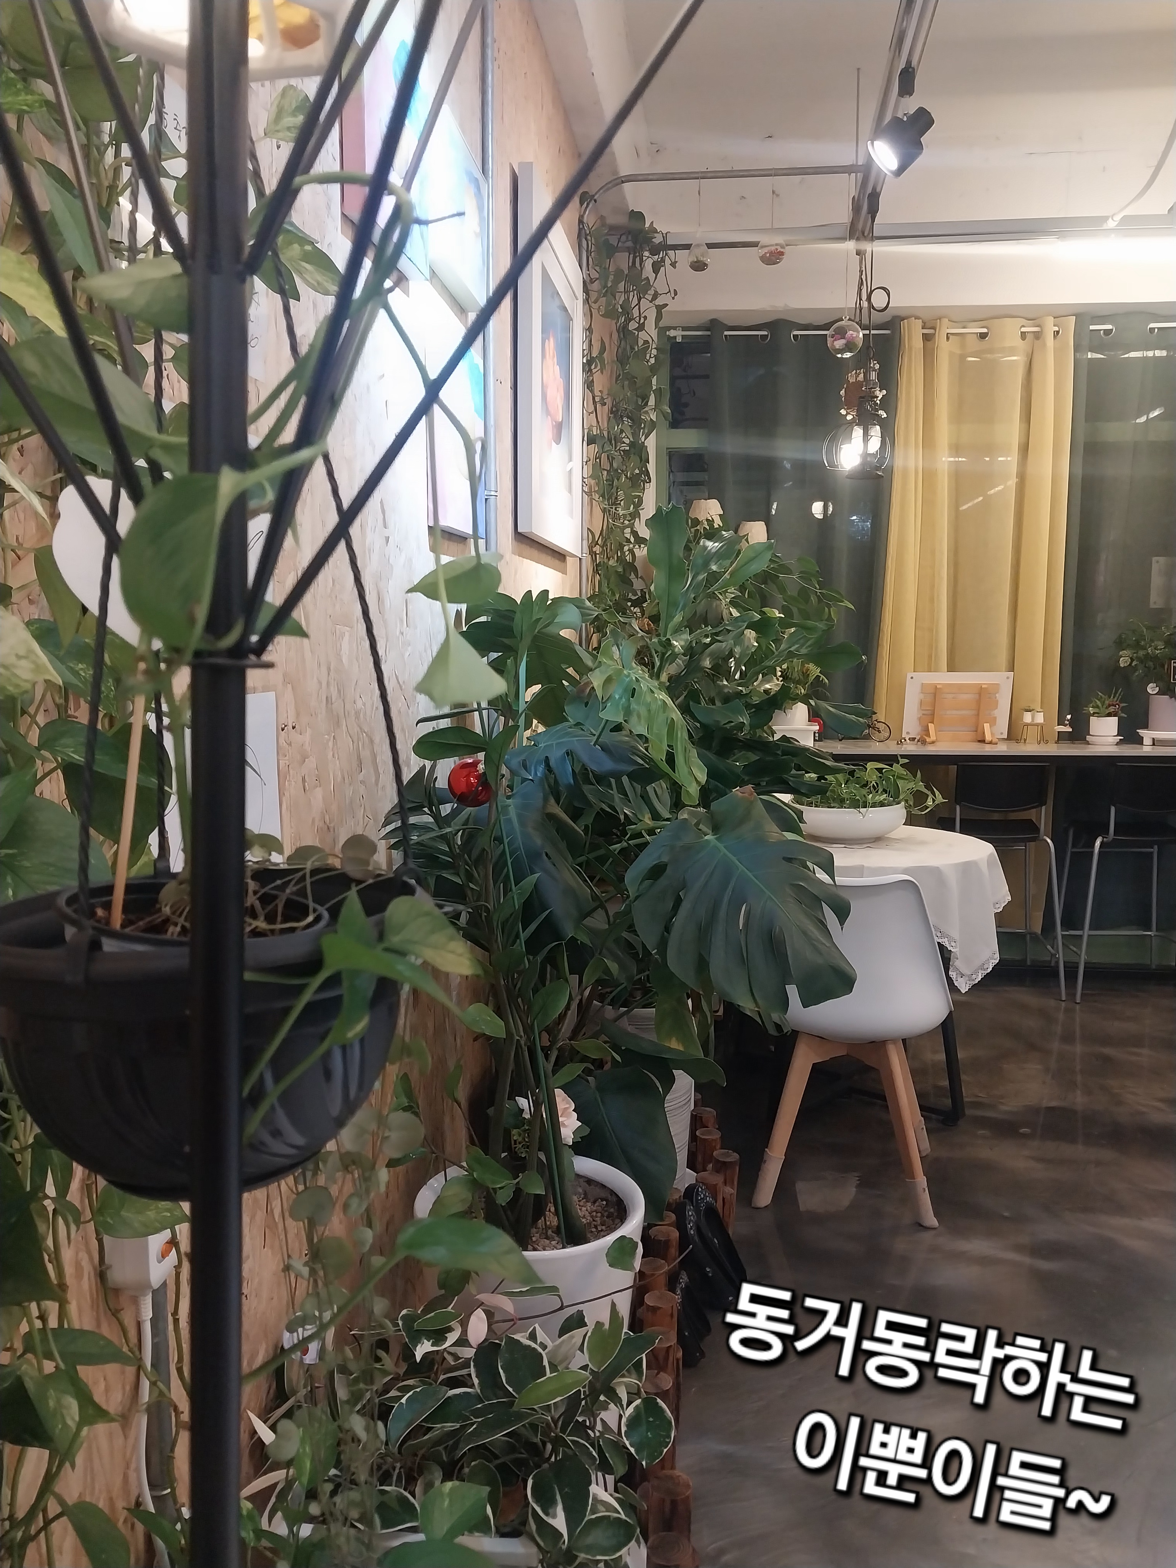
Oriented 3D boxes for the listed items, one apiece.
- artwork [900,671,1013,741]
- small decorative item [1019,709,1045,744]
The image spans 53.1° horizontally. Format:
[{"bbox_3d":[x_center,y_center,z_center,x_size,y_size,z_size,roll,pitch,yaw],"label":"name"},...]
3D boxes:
[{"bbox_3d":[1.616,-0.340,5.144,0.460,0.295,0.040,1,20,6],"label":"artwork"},{"bbox_3d":[1.838,-0.241,4.854,0.115,0.150,0.075,1,6,5],"label":"small decorative item"}]

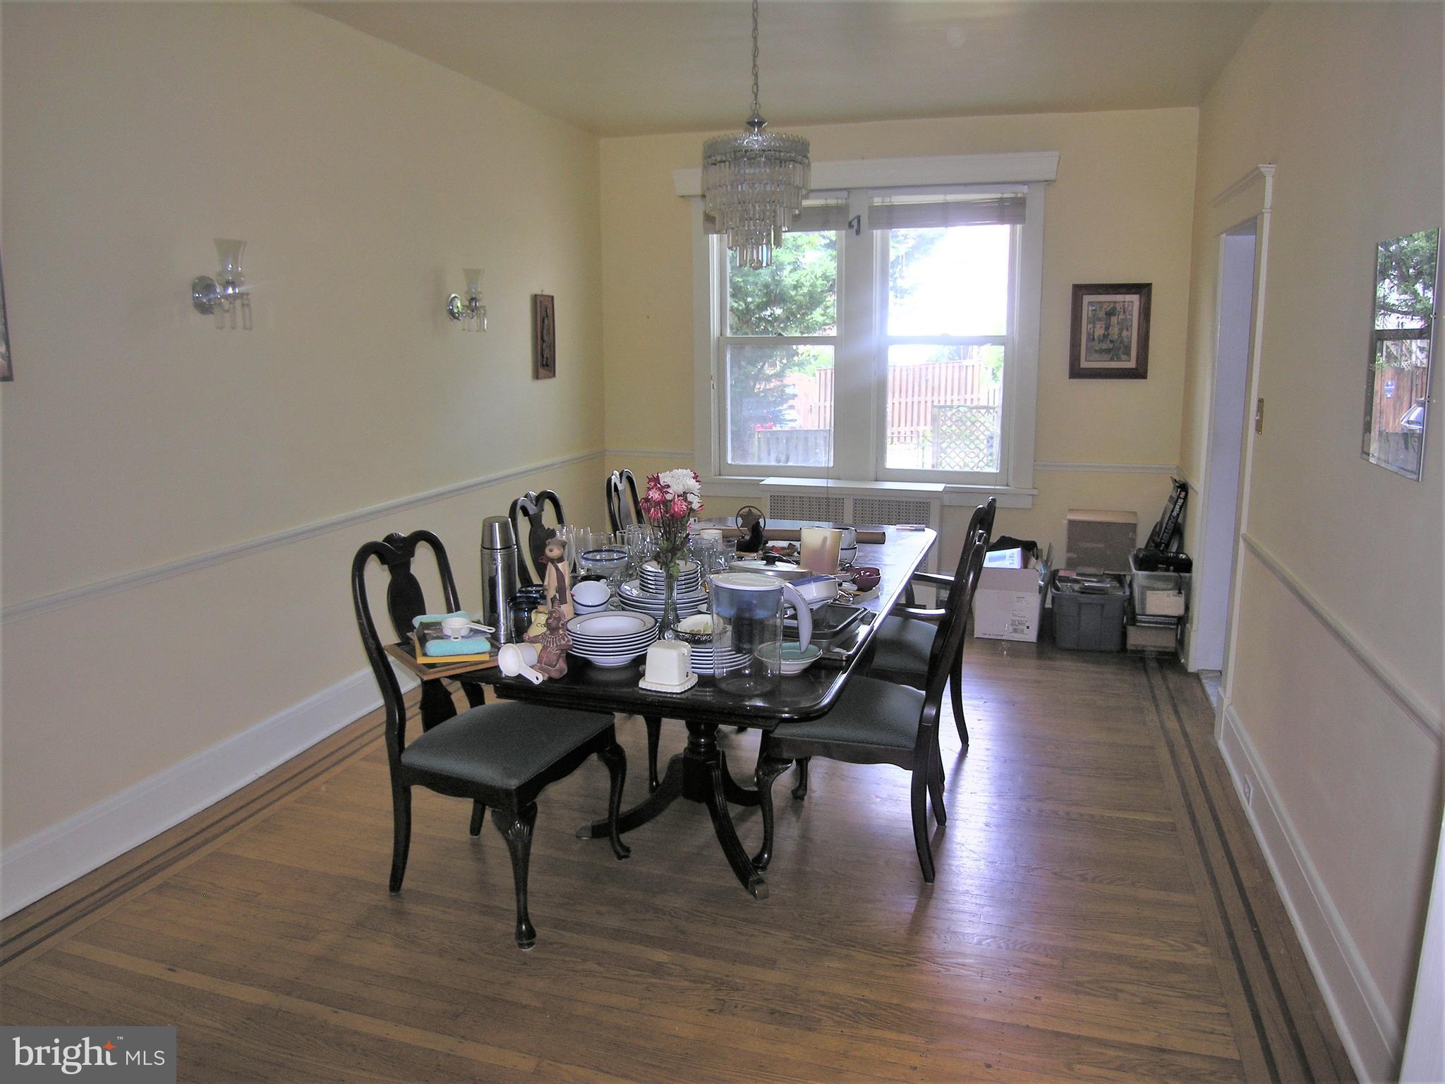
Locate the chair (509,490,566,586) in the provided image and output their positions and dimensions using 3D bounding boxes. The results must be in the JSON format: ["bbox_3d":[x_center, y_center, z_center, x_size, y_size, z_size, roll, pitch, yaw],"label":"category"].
[{"bbox_3d":[-0.434,0.318,3.688,0.608,1.006,0.531,3,12,19],"label":"chair"}]

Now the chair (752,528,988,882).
[{"bbox_3d":[0.457,0.445,3.005,0.608,1.009,0.531,3,12,17],"label":"chair"}]

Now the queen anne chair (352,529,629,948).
[{"bbox_3d":[-0.680,0.502,2.903,0.609,1.032,0.562,5,12,24],"label":"queen anne chair"}]

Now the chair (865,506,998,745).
[{"bbox_3d":[0.649,0.322,3.603,0.608,1.012,0.578,4,12,22],"label":"chair"}]

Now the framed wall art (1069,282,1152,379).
[{"bbox_3d":[2.160,-1.173,5.582,0.420,0.521,0.030,3,12,17],"label":"framed wall art"}]

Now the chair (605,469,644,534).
[{"bbox_3d":[-0.162,0.210,4.354,0.609,1.032,0.562,2,12,12],"label":"chair"}]

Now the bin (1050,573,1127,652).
[{"bbox_3d":[1.951,0.363,5.367,0.374,0.305,0.518,3,12,17],"label":"bin"}]

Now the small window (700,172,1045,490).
[{"bbox_3d":[0.834,-1.233,5.997,2.040,1.840,0.120,3,12,17],"label":"small window"}]

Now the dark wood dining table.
[{"bbox_3d":[0.076,0.499,3.418,1.052,0.747,2.292,3,12,17],"label":"dark wood dining table"}]

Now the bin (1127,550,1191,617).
[{"bbox_3d":[2.286,0.224,5.284,0.276,0.242,0.471,3,12,17],"label":"bin"}]

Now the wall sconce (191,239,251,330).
[{"bbox_3d":[-1.654,-0.852,3.309,0.155,0.290,0.125,3,12,17],"label":"wall sconce"}]

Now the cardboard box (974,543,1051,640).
[{"bbox_3d":[1.591,0.285,5.557,0.353,0.389,0.502,3,12,17],"label":"cardboard box"}]

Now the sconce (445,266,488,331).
[{"bbox_3d":[-1.214,-1.150,4.785,0.192,0.287,0.126,3,12,17],"label":"sconce"}]

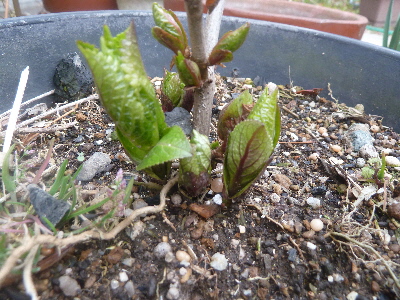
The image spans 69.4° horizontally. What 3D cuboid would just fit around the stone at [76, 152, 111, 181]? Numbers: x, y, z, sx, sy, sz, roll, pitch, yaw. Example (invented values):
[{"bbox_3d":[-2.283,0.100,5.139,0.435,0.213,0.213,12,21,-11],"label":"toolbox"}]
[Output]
[{"bbox_3d":[-0.076,0.012,0.208,0.024,0.009,0.012,-19,42,-33],"label":"stone"}]

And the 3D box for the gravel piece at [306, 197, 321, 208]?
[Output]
[{"bbox_3d":[0.080,0.037,0.204,0.009,0.006,0.008,7,34,0],"label":"gravel piece"}]

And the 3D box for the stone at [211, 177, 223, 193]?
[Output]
[{"bbox_3d":[0.008,0.016,0.131,0.006,0.005,0.006,5,34,0],"label":"stone"}]

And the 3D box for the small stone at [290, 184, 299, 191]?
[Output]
[{"bbox_3d":[0.071,0.028,0.216,0.007,0.004,0.005,7,34,0],"label":"small stone"}]

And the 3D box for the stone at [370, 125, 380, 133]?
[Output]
[{"bbox_3d":[0.116,-0.014,0.190,0.007,0.004,0.005,5,34,0],"label":"stone"}]

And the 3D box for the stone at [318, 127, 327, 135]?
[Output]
[{"bbox_3d":[0.125,-0.020,0.294,0.008,0.006,0.007,7,34,0],"label":"stone"}]

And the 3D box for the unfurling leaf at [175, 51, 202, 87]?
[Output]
[{"bbox_3d":[-0.005,-0.036,0.128,0.009,0.015,0.008,-25,15,5],"label":"unfurling leaf"}]

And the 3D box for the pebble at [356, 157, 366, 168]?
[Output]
[{"bbox_3d":[0.099,0.008,0.178,0.006,0.005,0.006,6,33,0],"label":"pebble"}]

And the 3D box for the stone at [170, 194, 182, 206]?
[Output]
[{"bbox_3d":[-0.010,0.021,0.122,0.005,0.004,0.004,5,34,0],"label":"stone"}]

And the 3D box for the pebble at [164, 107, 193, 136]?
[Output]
[{"bbox_3d":[-0.019,-0.024,0.254,0.026,0.023,0.020,7,34,0],"label":"pebble"}]

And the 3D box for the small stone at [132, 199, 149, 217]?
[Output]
[{"bbox_3d":[-0.024,0.023,0.116,0.006,0.006,0.006,5,34,0],"label":"small stone"}]

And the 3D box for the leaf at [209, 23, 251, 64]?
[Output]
[{"bbox_3d":[0.021,-0.075,0.203,0.015,0.036,0.013,43,27,-22],"label":"leaf"}]

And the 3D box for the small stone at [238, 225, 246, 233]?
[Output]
[{"bbox_3d":[0.016,0.031,0.112,0.003,0.002,0.003,5,34,0],"label":"small stone"}]

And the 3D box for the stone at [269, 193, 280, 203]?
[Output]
[{"bbox_3d":[0.053,0.034,0.204,0.007,0.005,0.006,7,34,0],"label":"stone"}]

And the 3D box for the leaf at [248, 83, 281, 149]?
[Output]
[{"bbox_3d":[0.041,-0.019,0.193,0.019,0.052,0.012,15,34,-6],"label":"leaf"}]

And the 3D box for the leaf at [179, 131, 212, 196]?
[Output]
[{"bbox_3d":[-0.003,0.009,0.189,0.019,0.045,0.016,7,34,0],"label":"leaf"}]

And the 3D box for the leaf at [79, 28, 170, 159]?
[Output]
[{"bbox_3d":[-0.031,-0.023,0.117,0.025,0.053,0.019,-17,21,-11],"label":"leaf"}]

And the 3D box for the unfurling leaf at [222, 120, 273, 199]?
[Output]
[{"bbox_3d":[0.019,0.004,0.115,0.017,0.034,0.010,19,19,9],"label":"unfurling leaf"}]

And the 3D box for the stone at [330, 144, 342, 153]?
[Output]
[{"bbox_3d":[0.127,-0.001,0.268,0.010,0.006,0.008,7,34,0],"label":"stone"}]

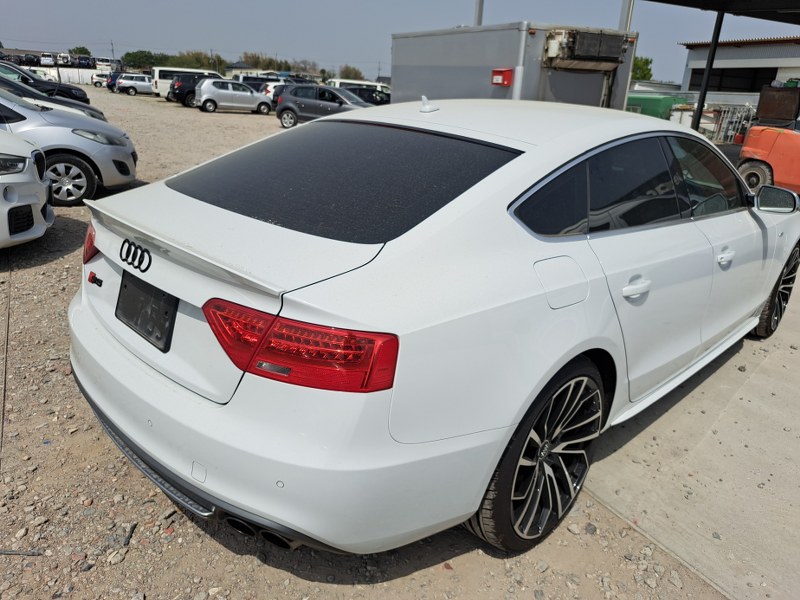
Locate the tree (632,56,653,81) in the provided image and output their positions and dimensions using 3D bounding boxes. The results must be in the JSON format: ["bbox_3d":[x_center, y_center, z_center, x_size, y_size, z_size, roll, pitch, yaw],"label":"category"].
[{"bbox_3d":[18.780,-17.239,45.000,3.600,4.400,3.600,3,21,0],"label":"tree"}]

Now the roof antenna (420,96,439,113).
[{"bbox_3d":[0.121,-0.772,2.174,0.100,0.063,0.050,-16,26,-43],"label":"roof antenna"}]

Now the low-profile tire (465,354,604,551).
[{"bbox_3d":[0.419,0.464,1.806,0.660,0.660,0.260,-16,26,-43],"label":"low-profile tire"}]

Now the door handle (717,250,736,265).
[{"bbox_3d":[1.443,-0.188,2.460,0.220,0.045,0.060,-16,27,-42],"label":"door handle"}]

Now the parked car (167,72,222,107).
[{"bbox_3d":[-9.916,-11.344,30.044,4.300,1.680,1.800,-11,25,-32],"label":"parked car"}]

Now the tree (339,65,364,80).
[{"bbox_3d":[-6.888,-31.173,78.777,4.000,4.700,4.000,2,21,-1],"label":"tree"}]

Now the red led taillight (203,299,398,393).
[{"bbox_3d":[-0.255,0.107,1.212,0.512,0.176,0.109,12,21,25],"label":"red led taillight"}]

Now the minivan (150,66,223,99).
[{"bbox_3d":[-13.258,-13.825,35.588,4.720,1.980,1.700,-12,25,-33],"label":"minivan"}]

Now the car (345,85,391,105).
[{"bbox_3d":[-2.278,-11.925,32.827,4.200,1.500,1.700,3,21,2],"label":"car"}]

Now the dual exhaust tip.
[{"bbox_3d":[-0.357,0.601,1.466,0.210,0.085,0.130,15,23,31],"label":"dual exhaust tip"}]

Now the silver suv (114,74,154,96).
[{"bbox_3d":[-18.044,-15.626,40.422,4.400,1.500,1.695,-7,23,-24],"label":"silver suv"}]

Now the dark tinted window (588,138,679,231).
[{"bbox_3d":[0.781,-0.390,1.882,0.730,0.320,0.050,-16,4,-42],"label":"dark tinted window"}]

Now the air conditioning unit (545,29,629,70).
[{"bbox_3d":[2.531,-3.293,7.374,1.300,0.500,0.340,-7,23,-24],"label":"air conditioning unit"}]

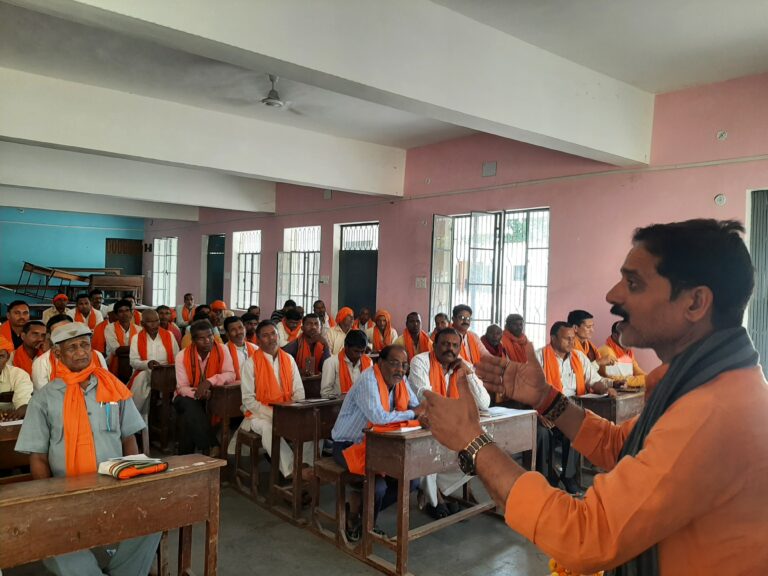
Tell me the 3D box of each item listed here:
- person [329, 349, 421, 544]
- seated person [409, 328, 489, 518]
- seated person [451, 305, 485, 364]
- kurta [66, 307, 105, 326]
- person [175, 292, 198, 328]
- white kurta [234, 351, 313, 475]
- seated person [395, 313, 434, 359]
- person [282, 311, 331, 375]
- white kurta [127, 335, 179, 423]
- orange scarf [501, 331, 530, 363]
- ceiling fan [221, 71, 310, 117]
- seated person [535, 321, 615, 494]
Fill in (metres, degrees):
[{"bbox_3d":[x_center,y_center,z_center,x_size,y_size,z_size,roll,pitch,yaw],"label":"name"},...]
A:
[{"bbox_3d":[-0.029,0.958,3.700,0.540,1.220,0.820,1,2,-42],"label":"person"},{"bbox_3d":[0.469,0.936,4.130,0.550,1.280,0.780,1,2,-36],"label":"seated person"},{"bbox_3d":[0.782,0.884,5.600,0.520,1.340,0.750,1,1,-32],"label":"seated person"},{"bbox_3d":[-3.869,0.605,7.440,0.480,0.720,0.420,1,2,-30],"label":"kurta"},{"bbox_3d":[-3.184,0.698,9.300,0.500,1.280,0.750,1,2,-40],"label":"person"},{"bbox_3d":[-0.804,0.875,4.088,0.500,0.900,0.560,1,2,-28],"label":"white kurta"},{"bbox_3d":[0.345,0.870,5.901,0.500,1.210,0.750,1,2,-27],"label":"seated person"},{"bbox_3d":[-0.635,0.845,5.148,0.520,1.230,0.750,1,2,-30],"label":"person"},{"bbox_3d":[-2.129,0.748,5.274,0.520,0.660,0.580,1,2,-28],"label":"white kurta"},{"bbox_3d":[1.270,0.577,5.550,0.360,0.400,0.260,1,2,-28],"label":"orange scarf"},{"bbox_3d":[-1.087,-1.930,5.650,1.200,0.330,1.200,1,2,-40],"label":"ceiling fan"},{"bbox_3d":[1.447,0.903,4.604,0.530,1.260,0.720,1,2,-30],"label":"seated person"}]

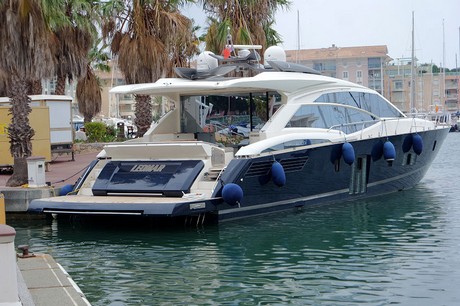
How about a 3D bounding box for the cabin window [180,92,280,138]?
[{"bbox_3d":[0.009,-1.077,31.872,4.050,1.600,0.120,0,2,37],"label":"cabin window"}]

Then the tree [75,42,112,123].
[{"bbox_3d":[-9.448,-4.092,65.911,2.800,7.180,2.800,-1,1,0],"label":"tree"}]

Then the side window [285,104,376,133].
[{"bbox_3d":[3.503,-1.117,33.435,0.150,1.000,6.300,-10,-4,33],"label":"side window"}]

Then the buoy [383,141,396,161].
[{"bbox_3d":[5.647,-0.070,34.619,0.460,0.750,0.460,-1,1,0],"label":"buoy"}]

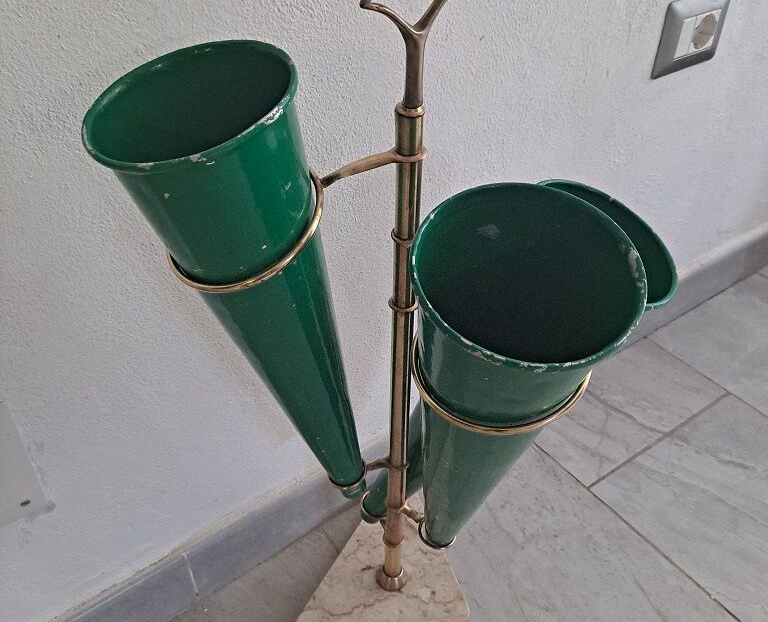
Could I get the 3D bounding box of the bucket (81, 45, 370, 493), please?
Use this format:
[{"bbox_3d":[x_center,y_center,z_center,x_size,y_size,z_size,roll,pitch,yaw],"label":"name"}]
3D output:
[{"bbox_3d":[-0.066,0.025,0.545,0.118,0.416,0.118,-35,50,-17],"label":"bucket"}]

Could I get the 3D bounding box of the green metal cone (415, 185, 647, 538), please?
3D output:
[{"bbox_3d":[0.063,0.096,0.543,0.118,0.416,0.118,1,56,-2],"label":"green metal cone"}]

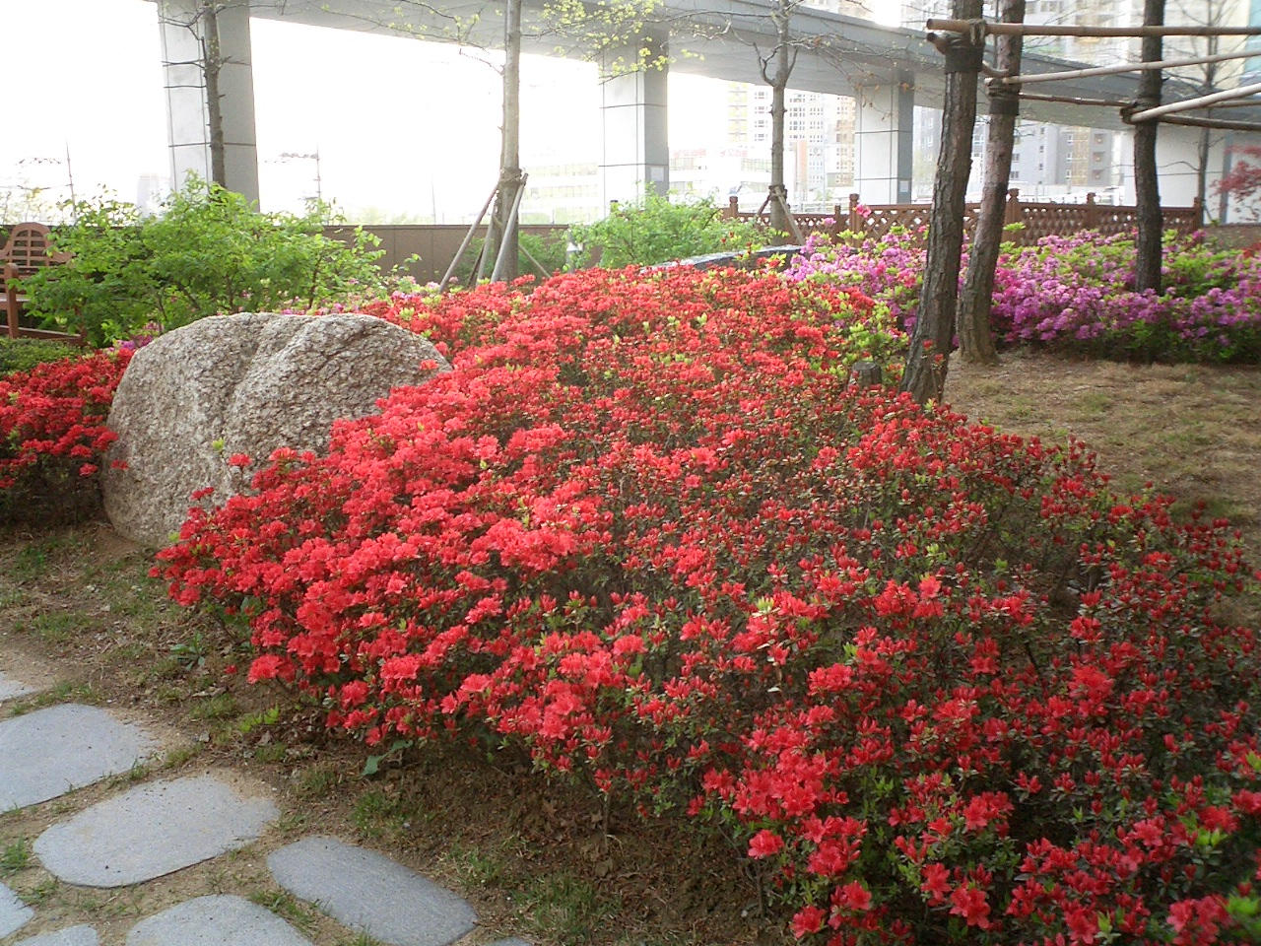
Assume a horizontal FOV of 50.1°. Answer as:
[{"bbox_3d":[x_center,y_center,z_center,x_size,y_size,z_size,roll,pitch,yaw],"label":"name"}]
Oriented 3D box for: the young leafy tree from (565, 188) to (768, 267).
[{"bbox_3d":[0.295,-1.854,11.453,1.750,1.080,1.550,0,10,1],"label":"young leafy tree"}]

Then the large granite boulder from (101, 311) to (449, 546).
[{"bbox_3d":[-1.482,-0.216,5.799,1.500,0.910,1.000,-3,10,-14],"label":"large granite boulder"}]

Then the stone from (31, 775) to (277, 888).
[{"bbox_3d":[-1.148,0.876,3.258,0.498,0.060,0.556,7,12,35],"label":"stone"}]

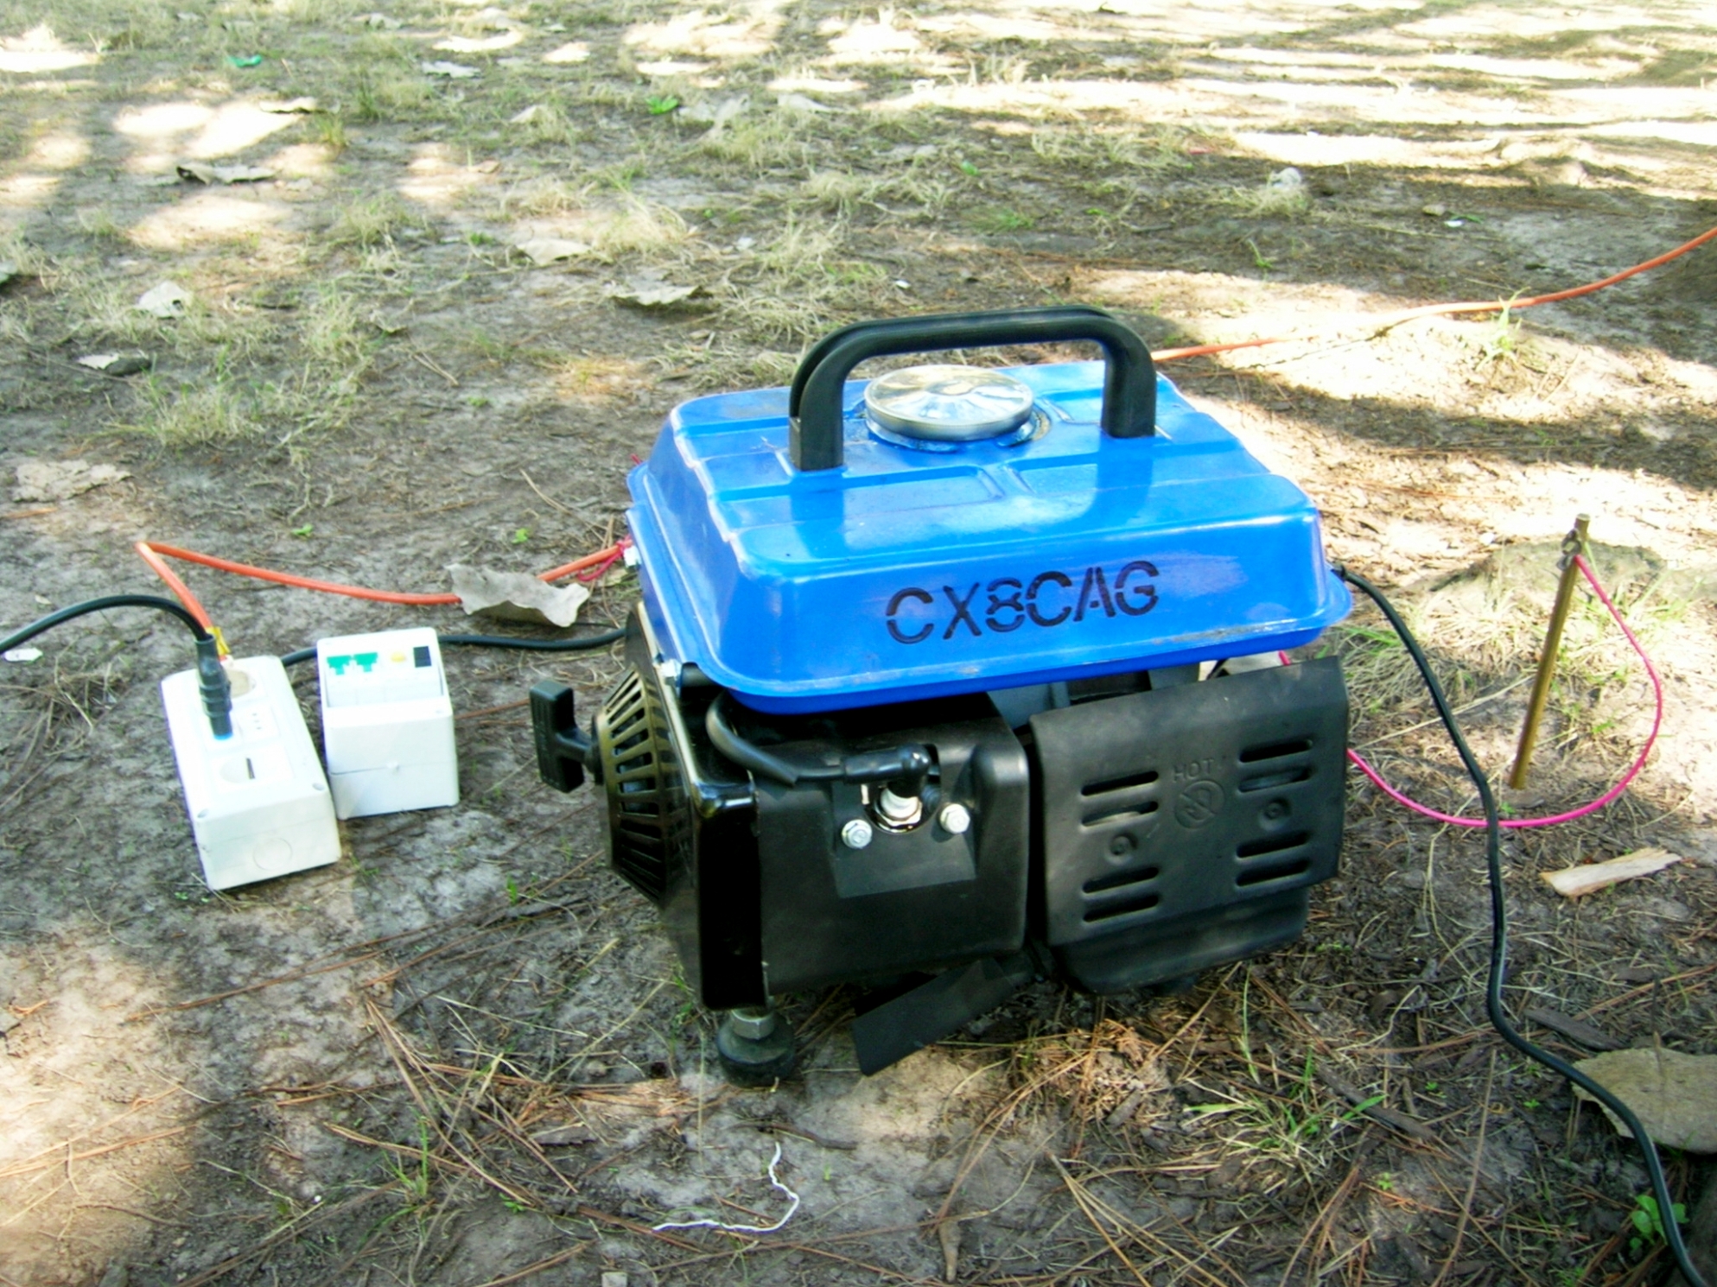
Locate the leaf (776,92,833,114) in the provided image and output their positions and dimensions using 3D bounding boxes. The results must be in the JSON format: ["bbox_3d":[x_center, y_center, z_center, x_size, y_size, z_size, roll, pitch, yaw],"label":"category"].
[{"bbox_3d":[-0.085,-0.843,2.862,0.085,0.020,0.070,-1,29,-1],"label":"leaf"}]

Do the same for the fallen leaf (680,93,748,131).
[{"bbox_3d":[-0.222,-0.820,2.815,0.098,0.040,0.080,-1,29,-3],"label":"fallen leaf"}]

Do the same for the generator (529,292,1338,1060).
[{"bbox_3d":[0.028,-0.011,0.987,0.404,0.332,0.327,-7,30,-13],"label":"generator"}]

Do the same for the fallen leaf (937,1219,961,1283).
[{"bbox_3d":[0.043,0.285,0.862,0.011,0.006,0.035,1,29,1],"label":"fallen leaf"}]

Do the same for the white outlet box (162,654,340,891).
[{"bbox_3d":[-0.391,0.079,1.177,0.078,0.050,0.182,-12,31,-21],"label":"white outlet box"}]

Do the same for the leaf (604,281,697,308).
[{"bbox_3d":[-0.230,-0.391,2.048,0.102,0.018,0.055,-3,29,-6],"label":"leaf"}]

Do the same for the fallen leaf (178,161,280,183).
[{"bbox_3d":[-0.858,-0.640,2.495,0.131,0.020,0.065,-9,30,-17],"label":"fallen leaf"}]

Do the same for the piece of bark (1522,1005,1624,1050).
[{"bbox_3d":[0.390,0.210,1.002,0.050,0.007,0.015,15,32,24],"label":"piece of bark"}]

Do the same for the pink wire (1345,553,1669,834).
[{"bbox_3d":[0.403,0.031,1.158,0.205,0.175,0.060,-4,29,-8],"label":"pink wire"}]

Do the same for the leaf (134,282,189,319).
[{"bbox_3d":[-0.773,-0.383,2.034,0.060,0.024,0.055,-9,31,-17],"label":"leaf"}]

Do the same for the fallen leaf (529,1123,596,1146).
[{"bbox_3d":[-0.149,0.248,0.925,0.033,0.006,0.013,-2,29,-4],"label":"fallen leaf"}]

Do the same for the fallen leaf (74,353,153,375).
[{"bbox_3d":[-0.753,-0.282,1.857,0.075,0.013,0.042,-12,31,-20],"label":"fallen leaf"}]

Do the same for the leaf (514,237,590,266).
[{"bbox_3d":[-0.371,-0.477,2.217,0.088,0.018,0.058,-4,29,-8],"label":"leaf"}]

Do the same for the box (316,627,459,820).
[{"bbox_3d":[-0.309,0.051,1.210,0.077,0.067,0.118,-8,30,-14],"label":"box"}]

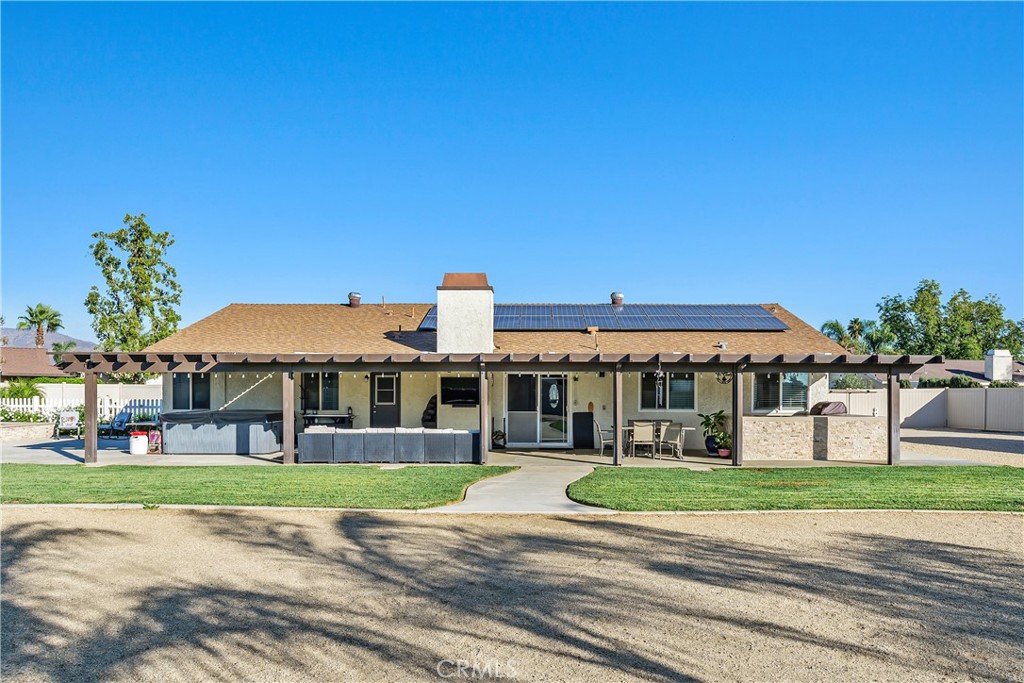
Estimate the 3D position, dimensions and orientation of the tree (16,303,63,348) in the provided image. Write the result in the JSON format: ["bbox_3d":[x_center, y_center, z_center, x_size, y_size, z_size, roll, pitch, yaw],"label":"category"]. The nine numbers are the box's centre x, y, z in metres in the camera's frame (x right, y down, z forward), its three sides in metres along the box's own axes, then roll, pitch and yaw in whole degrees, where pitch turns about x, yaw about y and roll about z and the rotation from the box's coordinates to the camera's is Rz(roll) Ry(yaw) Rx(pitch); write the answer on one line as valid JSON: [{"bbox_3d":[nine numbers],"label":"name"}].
[{"bbox_3d":[-39.862,0.956,60.231,3.900,8.400,3.900,0,-3,0],"label":"tree"}]

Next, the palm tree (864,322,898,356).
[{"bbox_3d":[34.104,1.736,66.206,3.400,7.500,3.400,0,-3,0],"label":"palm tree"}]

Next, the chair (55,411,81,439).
[{"bbox_3d":[-14.218,2.640,22.826,0.630,0.930,0.750,1,-3,-20],"label":"chair"}]

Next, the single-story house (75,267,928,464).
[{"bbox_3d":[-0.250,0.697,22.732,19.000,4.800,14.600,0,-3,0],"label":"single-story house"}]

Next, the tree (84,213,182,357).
[{"bbox_3d":[-18.627,-1.267,35.277,4.800,10.100,4.800,0,-3,0],"label":"tree"}]

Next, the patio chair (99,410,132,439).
[{"bbox_3d":[-12.616,2.654,22.624,0.650,0.880,0.850,-2,-4,30],"label":"patio chair"}]

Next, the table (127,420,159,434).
[{"bbox_3d":[-11.203,2.729,21.818,1.200,0.640,0.900,0,-3,0],"label":"table"}]

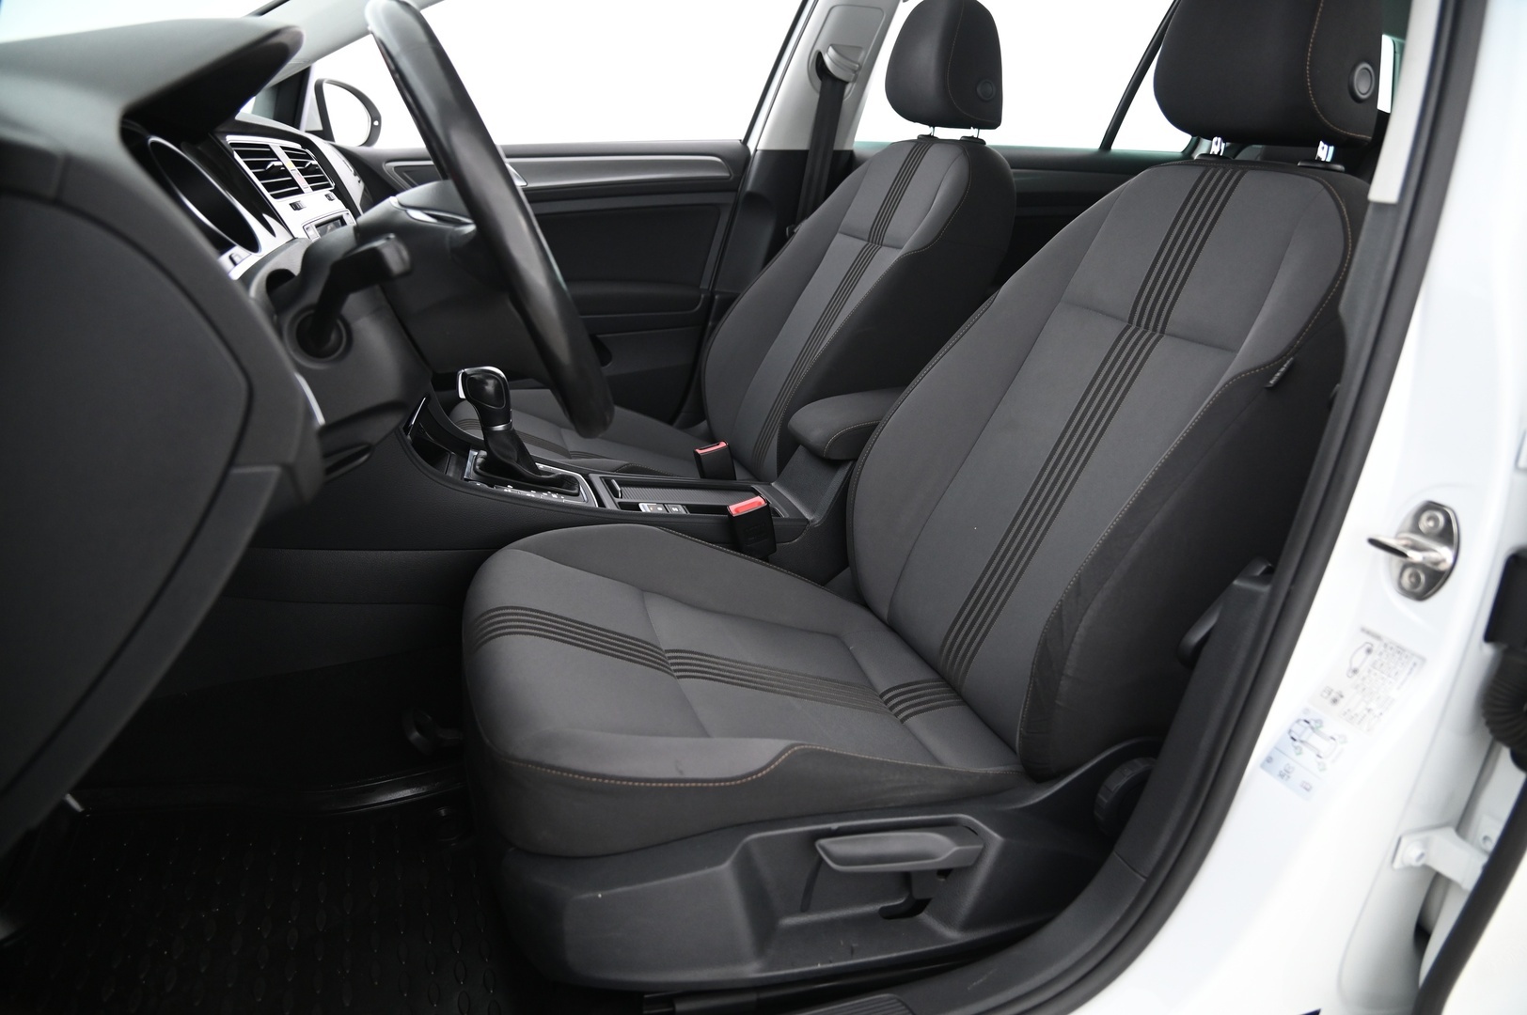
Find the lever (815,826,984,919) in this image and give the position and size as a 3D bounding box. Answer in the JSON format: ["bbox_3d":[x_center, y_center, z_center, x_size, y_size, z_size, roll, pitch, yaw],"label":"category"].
[{"bbox_3d":[0.118,0.314,0.881,0.147,0.070,0.042,3,19,-20],"label":"lever"}]

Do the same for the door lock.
[{"bbox_3d":[0.439,0.028,0.685,0.036,0.068,0.048,-11,17,-31],"label":"door lock"}]

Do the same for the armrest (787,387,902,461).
[{"bbox_3d":[0.182,-0.126,1.423,0.310,0.075,0.160,-7,22,-16],"label":"armrest"}]

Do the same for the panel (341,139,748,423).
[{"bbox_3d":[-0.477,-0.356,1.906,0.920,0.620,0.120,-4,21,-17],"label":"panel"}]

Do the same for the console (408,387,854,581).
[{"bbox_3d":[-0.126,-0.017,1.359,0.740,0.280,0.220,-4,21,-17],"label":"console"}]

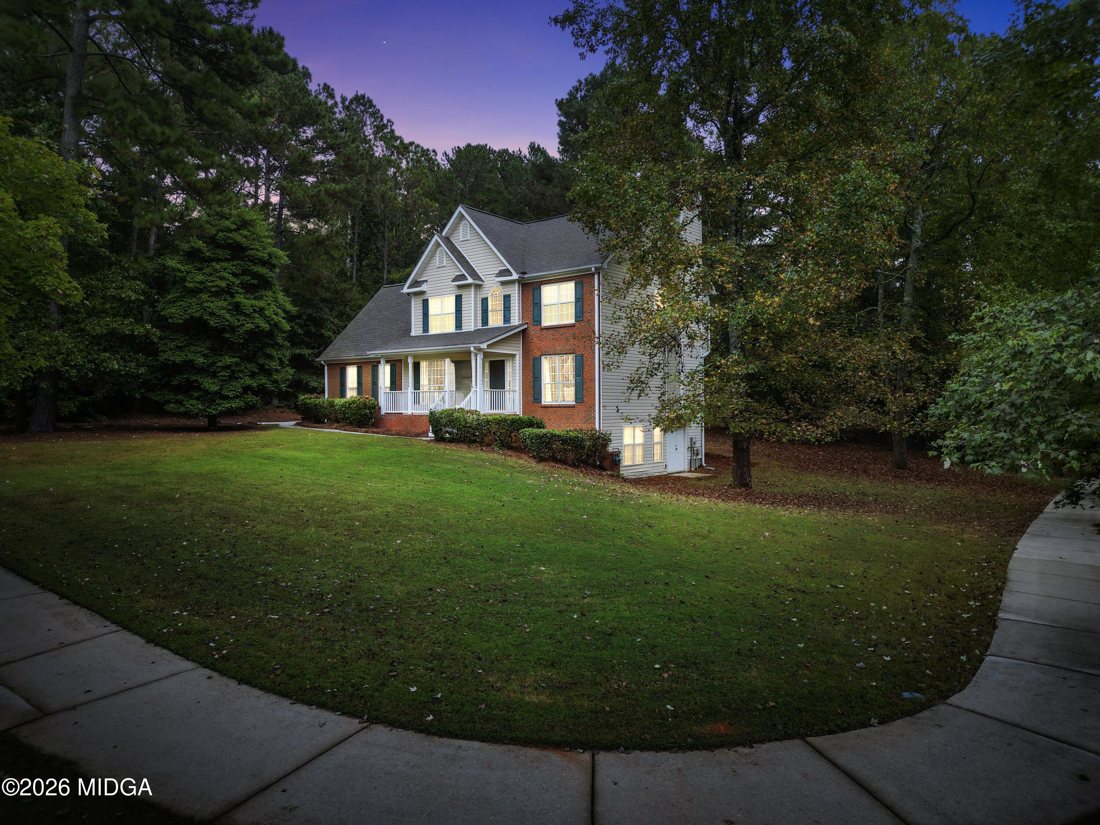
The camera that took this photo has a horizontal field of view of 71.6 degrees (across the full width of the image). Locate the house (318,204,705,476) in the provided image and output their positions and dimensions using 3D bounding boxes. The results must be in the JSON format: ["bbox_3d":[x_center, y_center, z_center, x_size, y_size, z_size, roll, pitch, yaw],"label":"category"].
[{"bbox_3d":[-2.578,-3.248,35.791,17.450,11.650,11.200,0,0,38],"label":"house"}]

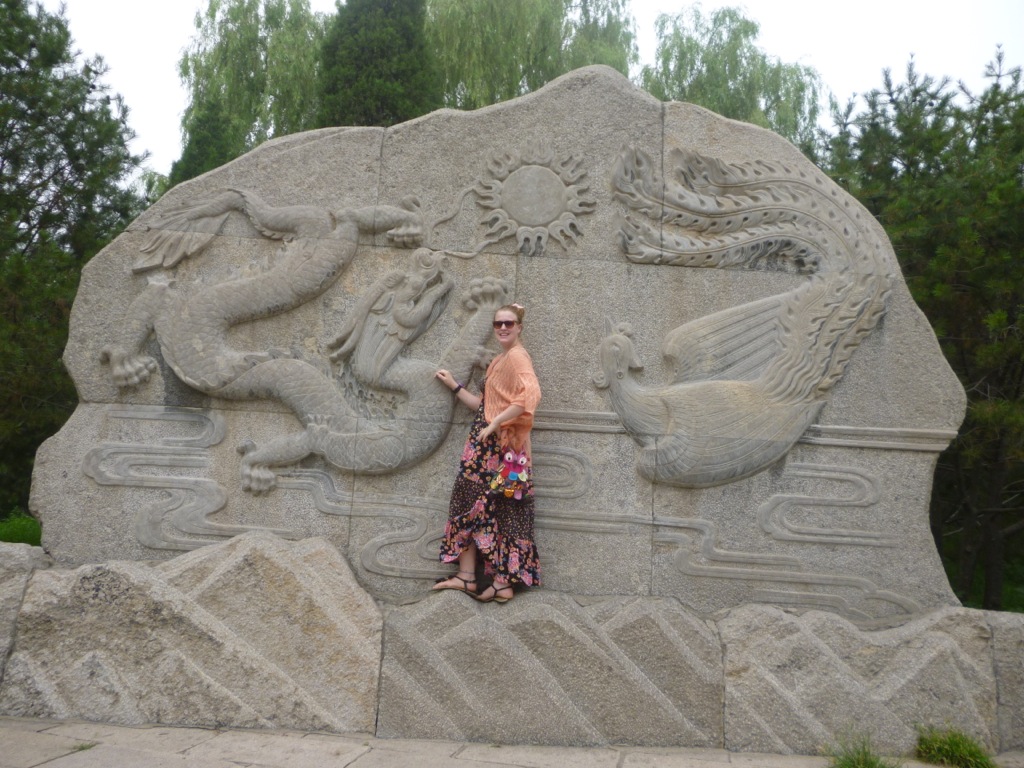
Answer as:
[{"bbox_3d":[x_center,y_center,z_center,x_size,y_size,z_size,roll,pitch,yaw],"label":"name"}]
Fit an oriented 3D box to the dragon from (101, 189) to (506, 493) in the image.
[{"bbox_3d":[-1.220,-0.259,4.892,2.344,1.818,0.200,3,-6,-2],"label":"dragon"}]

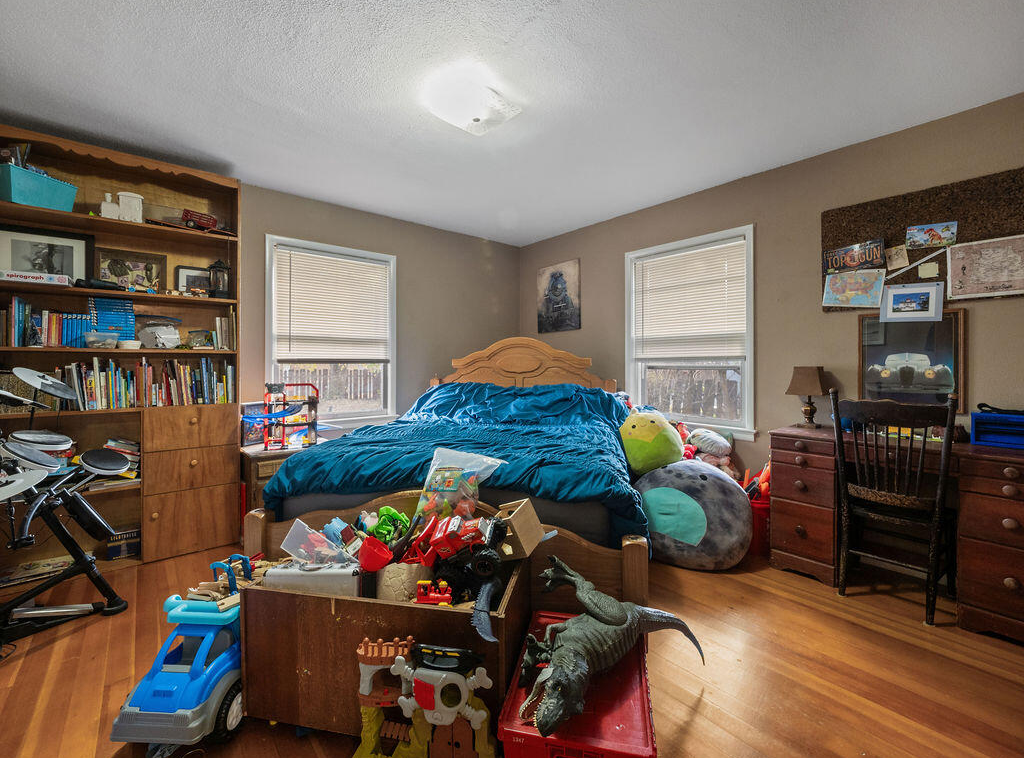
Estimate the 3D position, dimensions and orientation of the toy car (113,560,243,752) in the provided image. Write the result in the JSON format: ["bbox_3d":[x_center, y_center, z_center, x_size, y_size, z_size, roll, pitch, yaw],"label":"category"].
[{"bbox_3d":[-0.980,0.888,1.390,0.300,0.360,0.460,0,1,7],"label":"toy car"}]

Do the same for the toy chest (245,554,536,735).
[{"bbox_3d":[-0.372,0.837,1.453,0.810,0.419,0.542,0,2,10],"label":"toy chest"}]

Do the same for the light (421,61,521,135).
[{"bbox_3d":[-0.195,-1.305,1.985,0.340,0.100,0.330,-2,3,-40],"label":"light"}]

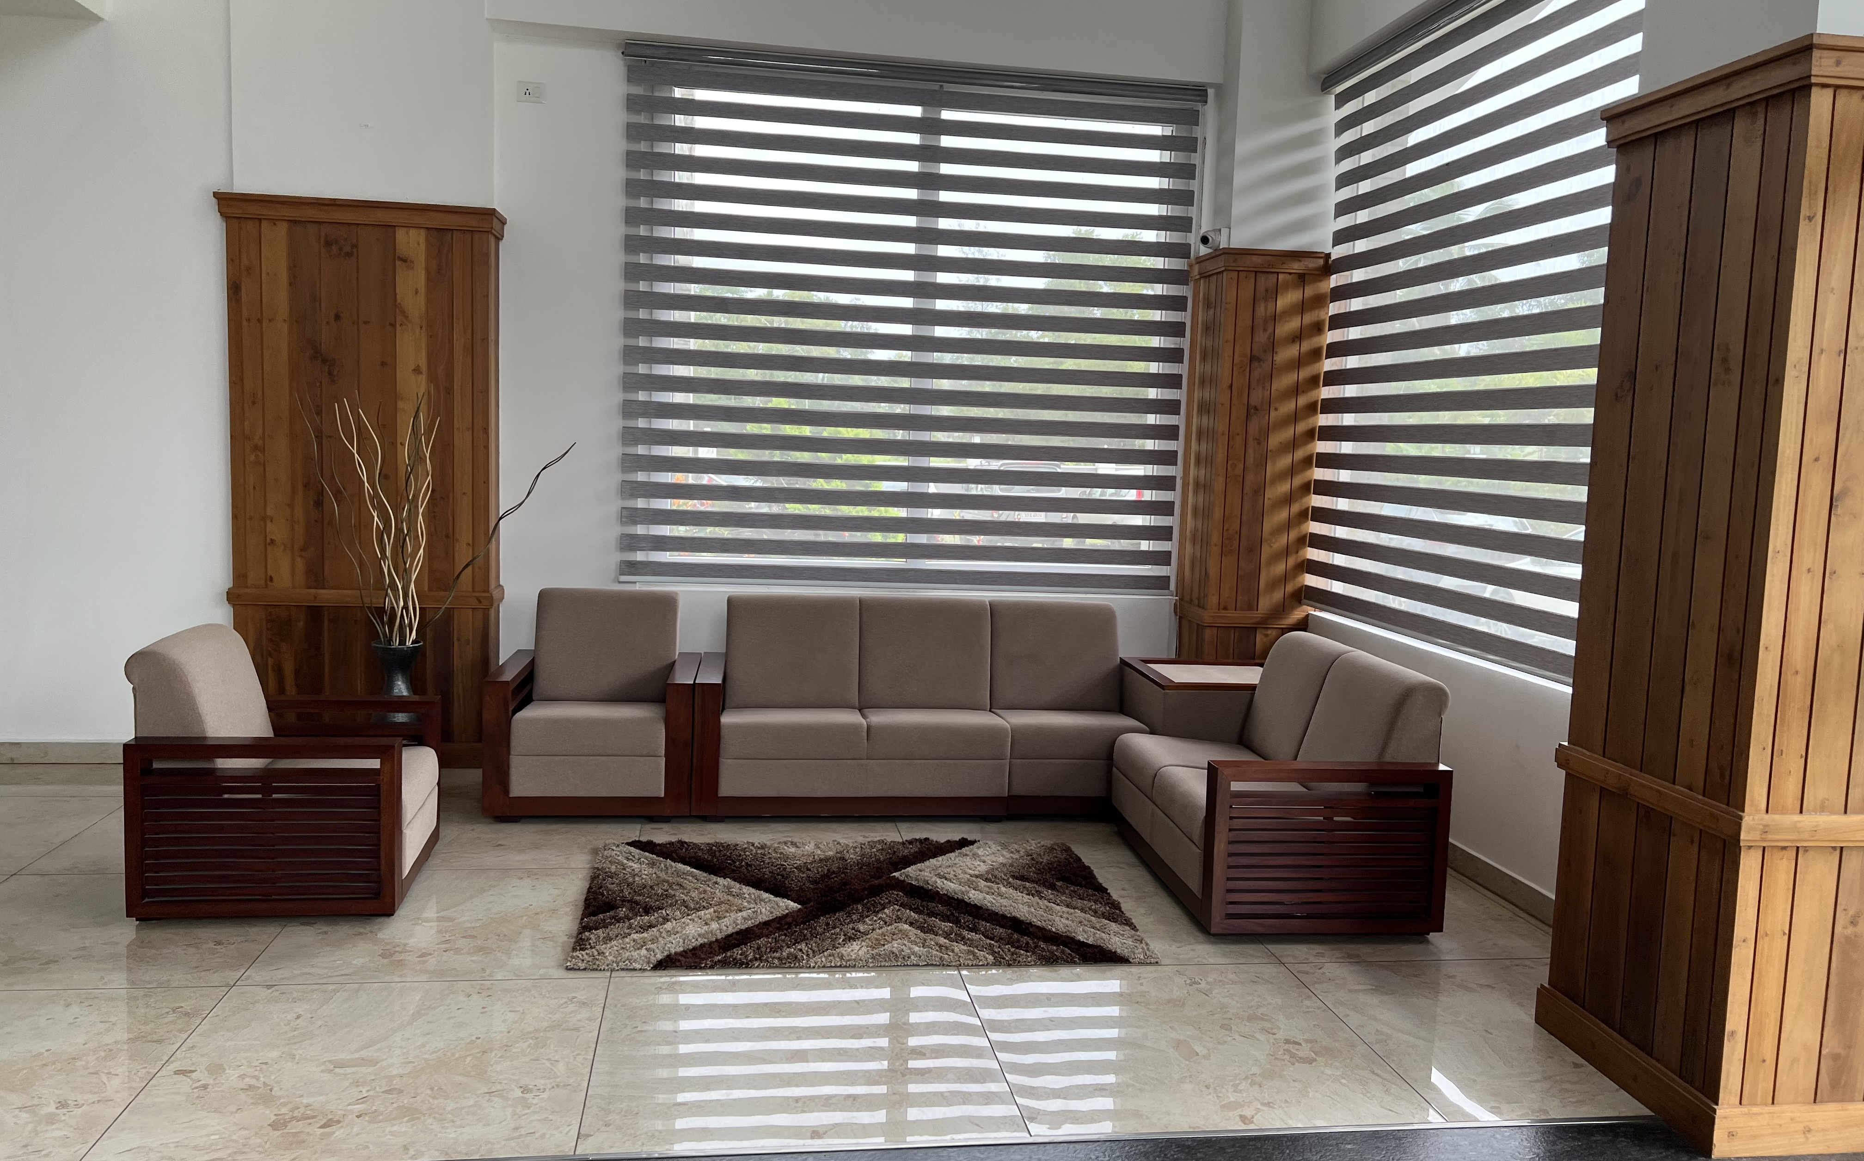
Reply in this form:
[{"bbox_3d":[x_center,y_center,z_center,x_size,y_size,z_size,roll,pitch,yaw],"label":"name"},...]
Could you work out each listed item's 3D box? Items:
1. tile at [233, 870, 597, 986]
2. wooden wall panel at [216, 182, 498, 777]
[{"bbox_3d":[-1.471,1.069,4.390,0.994,0.020,1.002,1,6,-8],"label":"tile"},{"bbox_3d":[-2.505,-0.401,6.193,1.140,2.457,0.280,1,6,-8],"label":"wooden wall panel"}]

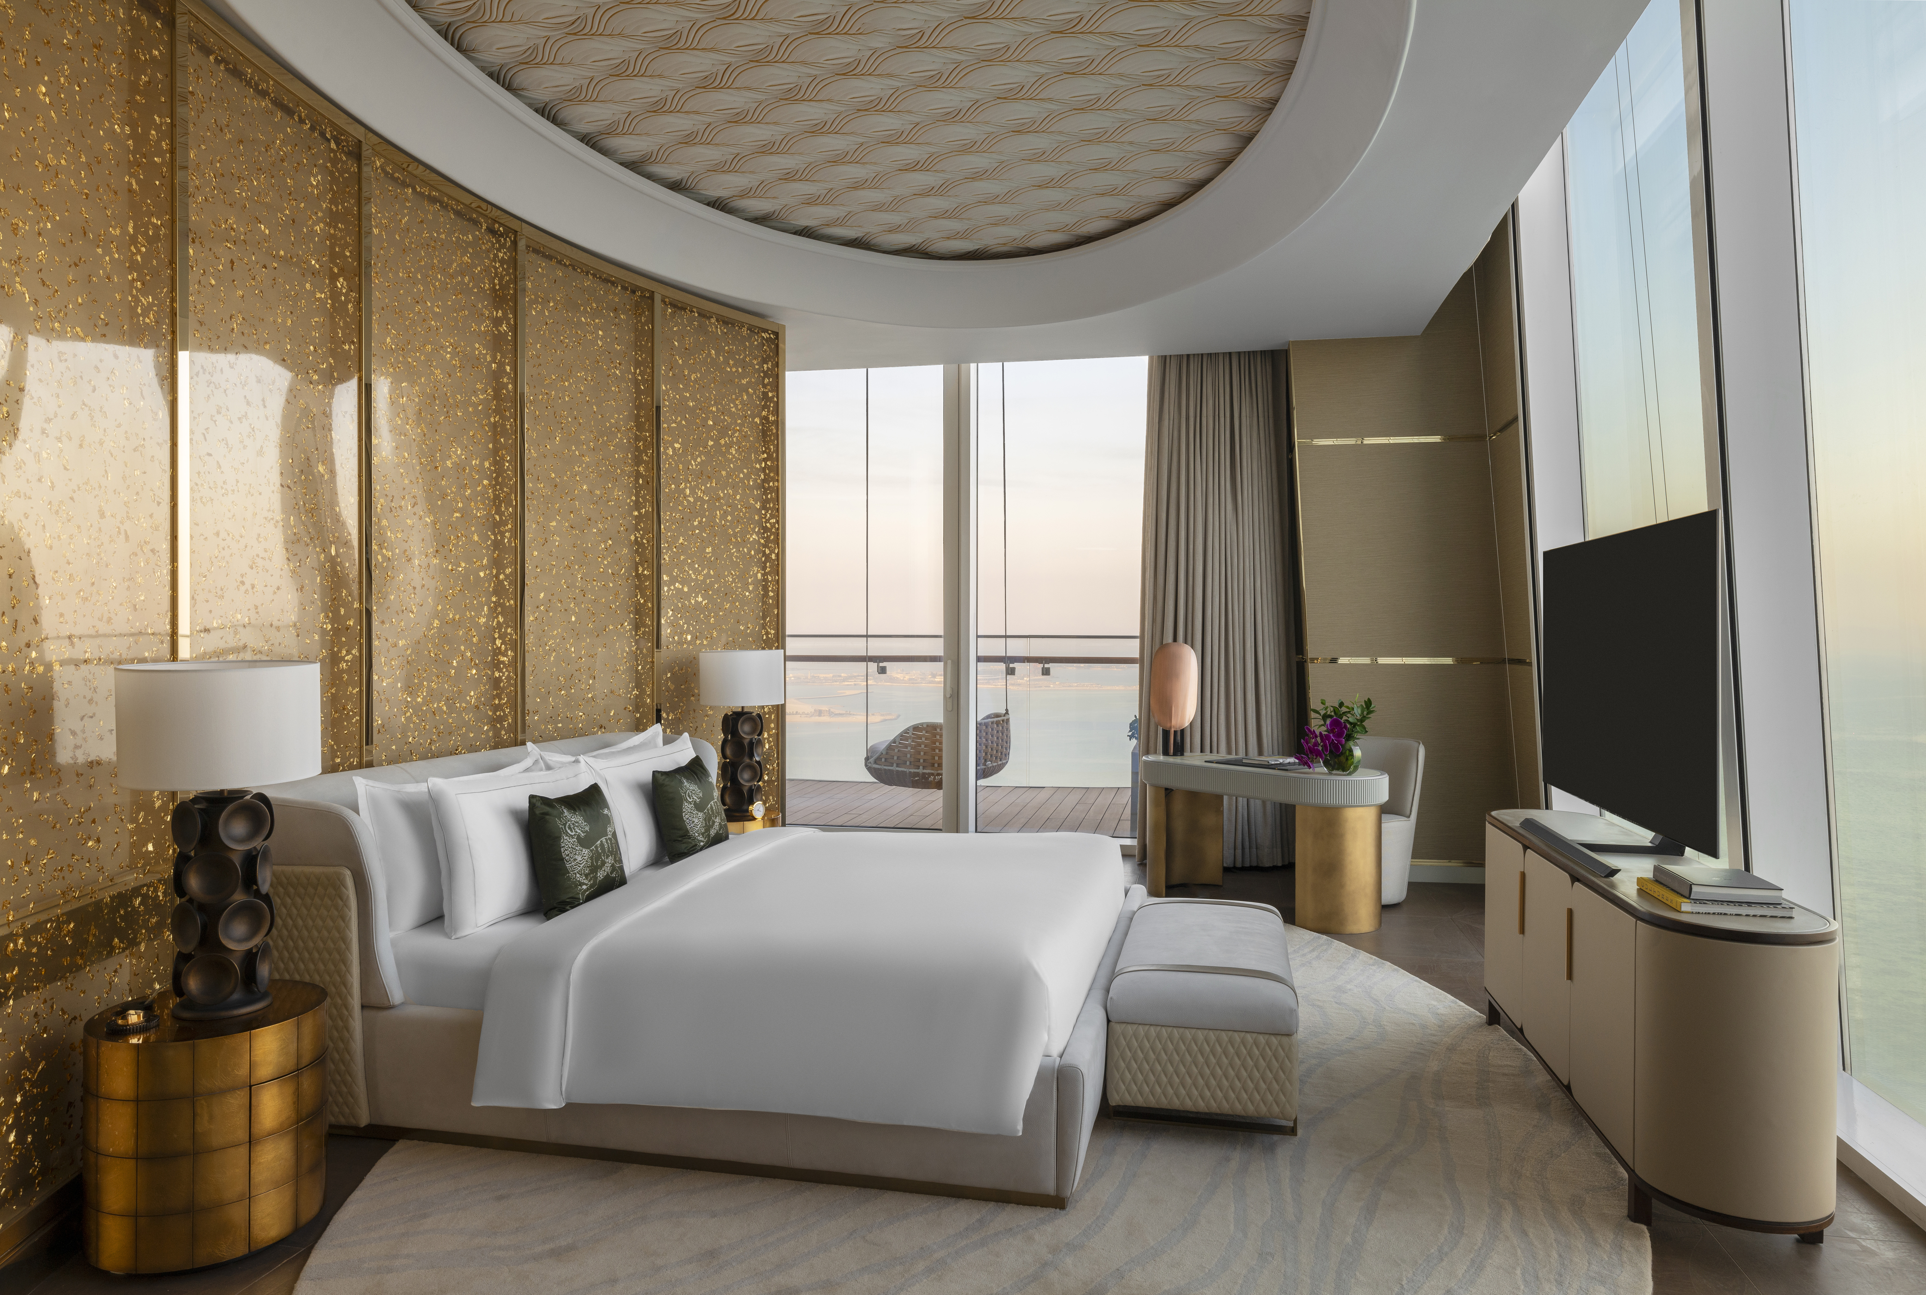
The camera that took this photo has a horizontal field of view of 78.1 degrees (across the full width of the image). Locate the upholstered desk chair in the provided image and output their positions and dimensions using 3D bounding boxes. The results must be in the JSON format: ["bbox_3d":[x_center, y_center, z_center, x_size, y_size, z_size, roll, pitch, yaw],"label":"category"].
[{"bbox_3d":[2.190,0.934,6.487,0.580,0.840,0.560,0,1,-41],"label":"upholstered desk chair"}]

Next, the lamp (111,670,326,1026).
[{"bbox_3d":[-1.775,0.451,2.848,0.415,0.830,0.415,0,0,14],"label":"lamp"}]

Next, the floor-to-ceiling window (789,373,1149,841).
[{"bbox_3d":[0.020,-0.290,7.838,2.450,3.170,0.120,0,0,12],"label":"floor-to-ceiling window"}]

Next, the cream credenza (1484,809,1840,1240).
[{"bbox_3d":[2.004,1.005,3.623,0.420,0.739,1.957,0,0,11],"label":"cream credenza"}]

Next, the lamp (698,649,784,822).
[{"bbox_3d":[-1.085,0.430,5.823,0.415,0.830,0.415,0,0,0],"label":"lamp"}]

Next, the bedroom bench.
[{"bbox_3d":[0.809,1.148,3.891,0.530,0.450,1.050,0,0,14],"label":"bedroom bench"}]

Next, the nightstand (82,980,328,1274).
[{"bbox_3d":[-1.800,1.123,2.841,0.495,0.514,0.495,0,0,14],"label":"nightstand"}]

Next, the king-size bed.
[{"bbox_3d":[-0.680,0.875,4.269,2.490,0.990,2.230,0,0,14],"label":"king-size bed"}]

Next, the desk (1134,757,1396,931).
[{"bbox_3d":[1.533,0.985,6.197,0.530,0.743,1.470,0,1,-41],"label":"desk"}]

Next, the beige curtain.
[{"bbox_3d":[1.585,-0.247,7.358,0.970,3.190,0.200,0,0,12],"label":"beige curtain"}]

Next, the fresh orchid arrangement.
[{"bbox_3d":[1.840,0.425,5.843,0.360,0.382,0.300,0,0,17],"label":"fresh orchid arrangement"}]

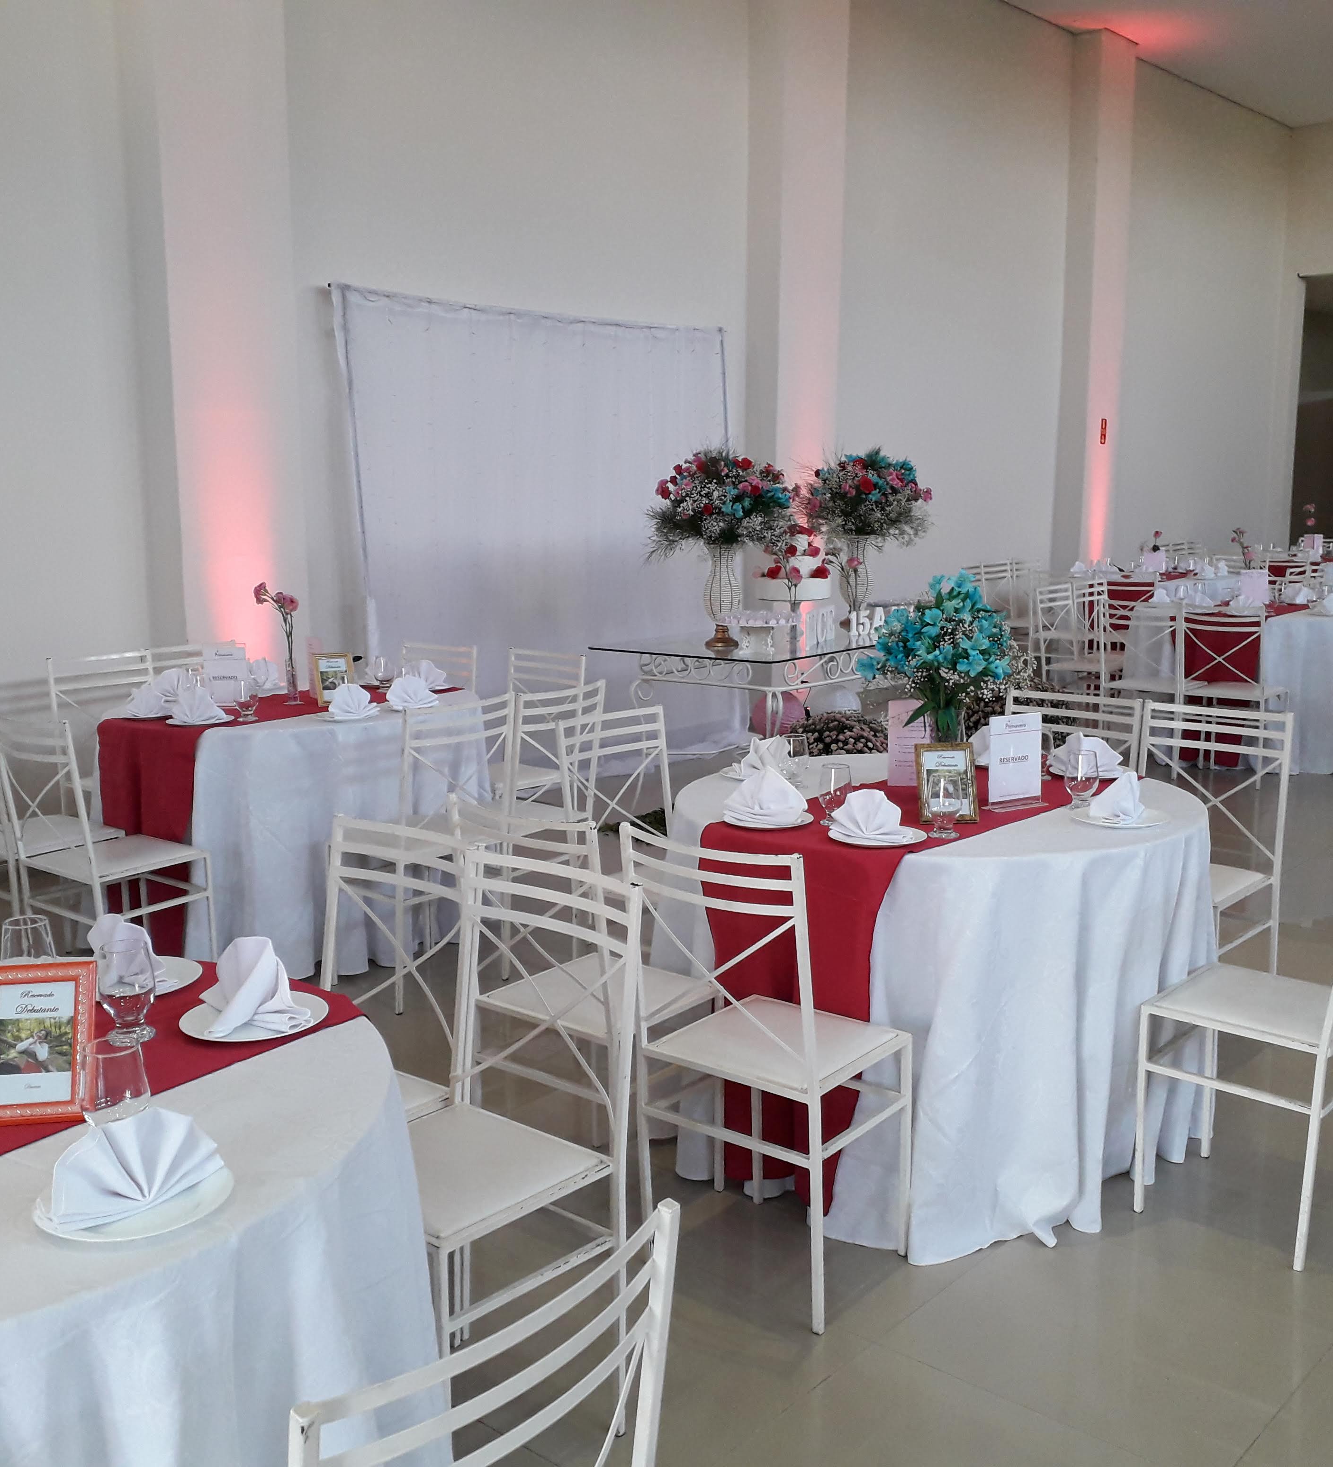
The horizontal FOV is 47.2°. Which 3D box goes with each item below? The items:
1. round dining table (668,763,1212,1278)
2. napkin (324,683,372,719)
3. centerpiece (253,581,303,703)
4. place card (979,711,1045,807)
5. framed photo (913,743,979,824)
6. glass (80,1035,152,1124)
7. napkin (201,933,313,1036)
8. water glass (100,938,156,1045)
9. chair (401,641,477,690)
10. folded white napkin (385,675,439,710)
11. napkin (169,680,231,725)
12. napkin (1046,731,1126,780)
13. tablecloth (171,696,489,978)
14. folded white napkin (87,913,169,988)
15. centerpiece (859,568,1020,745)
[{"bbox_3d":[0.645,0.537,3.724,1.360,0.785,1.400,0,10,0],"label":"round dining table"},{"bbox_3d":[-1.008,-0.110,4.830,0.155,0.100,0.130,-4,10,-20],"label":"napkin"},{"bbox_3d":[-1.307,-0.305,5.128,0.160,0.410,0.110,0,10,0],"label":"centerpiece"},{"bbox_3d":[0.807,0.063,3.558,0.155,0.206,0.055,-5,11,-27],"label":"place card"},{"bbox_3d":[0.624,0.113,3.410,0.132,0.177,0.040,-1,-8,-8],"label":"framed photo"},{"bbox_3d":[-0.600,0.403,1.664,0.076,0.127,0.076,0,10,0],"label":"glass"},{"bbox_3d":[-0.579,0.346,2.144,0.135,0.110,0.148,-8,12,-38],"label":"napkin"},{"bbox_3d":[-0.713,0.342,2.026,0.076,0.127,0.076,0,10,0],"label":"water glass"},{"bbox_3d":[-0.992,0.139,5.733,0.400,0.904,0.451,8,12,38],"label":"chair"},{"bbox_3d":[-0.819,-0.143,4.840,0.165,0.098,0.105,-8,13,-39],"label":"folded white napkin"},{"bbox_3d":[-1.400,-0.102,4.586,0.165,0.107,0.105,0,10,-2],"label":"napkin"},{"bbox_3d":[1.050,0.044,3.798,0.177,0.098,0.121,9,13,44],"label":"napkin"},{"bbox_3d":[-1.189,0.275,4.979,1.140,0.765,1.250,0,10,0],"label":"tablecloth"},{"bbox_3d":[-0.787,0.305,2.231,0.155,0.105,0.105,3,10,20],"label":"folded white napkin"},{"bbox_3d":[0.674,-0.129,3.752,0.380,0.530,0.360,0,10,0],"label":"centerpiece"}]

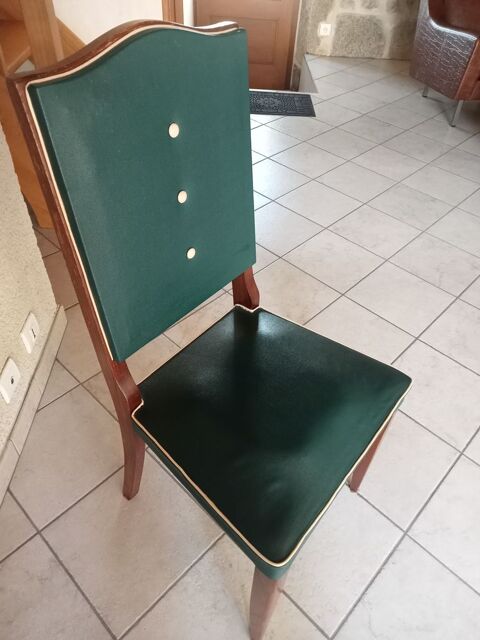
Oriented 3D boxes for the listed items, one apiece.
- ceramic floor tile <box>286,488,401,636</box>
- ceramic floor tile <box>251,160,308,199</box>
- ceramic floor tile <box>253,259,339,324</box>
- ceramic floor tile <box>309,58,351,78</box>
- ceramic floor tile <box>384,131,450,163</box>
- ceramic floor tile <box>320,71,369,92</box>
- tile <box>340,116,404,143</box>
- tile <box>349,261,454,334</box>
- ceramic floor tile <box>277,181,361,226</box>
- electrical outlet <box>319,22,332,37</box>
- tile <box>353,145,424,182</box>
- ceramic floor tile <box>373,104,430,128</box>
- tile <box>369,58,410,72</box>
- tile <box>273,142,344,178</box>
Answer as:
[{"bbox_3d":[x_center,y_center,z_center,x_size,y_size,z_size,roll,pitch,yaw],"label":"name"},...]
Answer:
[{"bbox_3d":[0.192,0.545,1.319,0.327,0.010,0.327,34,51,29],"label":"ceramic floor tile"},{"bbox_3d":[0.158,-0.757,2.777,0.330,0.010,0.330,35,51,29],"label":"ceramic floor tile"},{"bbox_3d":[0.181,-0.111,2.084,0.330,0.010,0.330,35,51,29],"label":"ceramic floor tile"},{"bbox_3d":[0.586,-2.036,4.191,0.330,0.010,0.330,35,51,29],"label":"ceramic floor tile"},{"bbox_3d":[1.051,-1.020,3.056,0.324,0.010,0.324,35,51,28],"label":"ceramic floor tile"},{"bbox_3d":[0.794,-1.775,3.847,0.324,0.010,0.324,35,51,28],"label":"ceramic floor tile"},{"bbox_3d":[0.820,-1.179,3.209,0.324,0.010,0.324,35,51,28],"label":"tile"},{"bbox_3d":[0.633,-0.089,2.034,0.327,0.010,0.327,34,51,29],"label":"tile"},{"bbox_3d":[0.386,-0.564,2.514,0.324,0.010,0.324,35,51,28],"label":"ceramic floor tile"},{"bbox_3d":[0.713,-2.406,4.298,0.083,0.083,0.014,2,43,-3],"label":"electrical outlet"},{"bbox_3d":[0.862,-0.901,2.990,0.330,0.010,0.330,35,51,29],"label":"tile"},{"bbox_3d":[1.038,-1.330,3.388,0.324,0.010,0.324,35,51,28],"label":"ceramic floor tile"},{"bbox_3d":[1.249,-2.111,4.277,0.327,0.010,0.327,34,51,29],"label":"tile"},{"bbox_3d":[0.379,-0.878,2.851,0.324,0.010,0.324,35,51,28],"label":"tile"}]

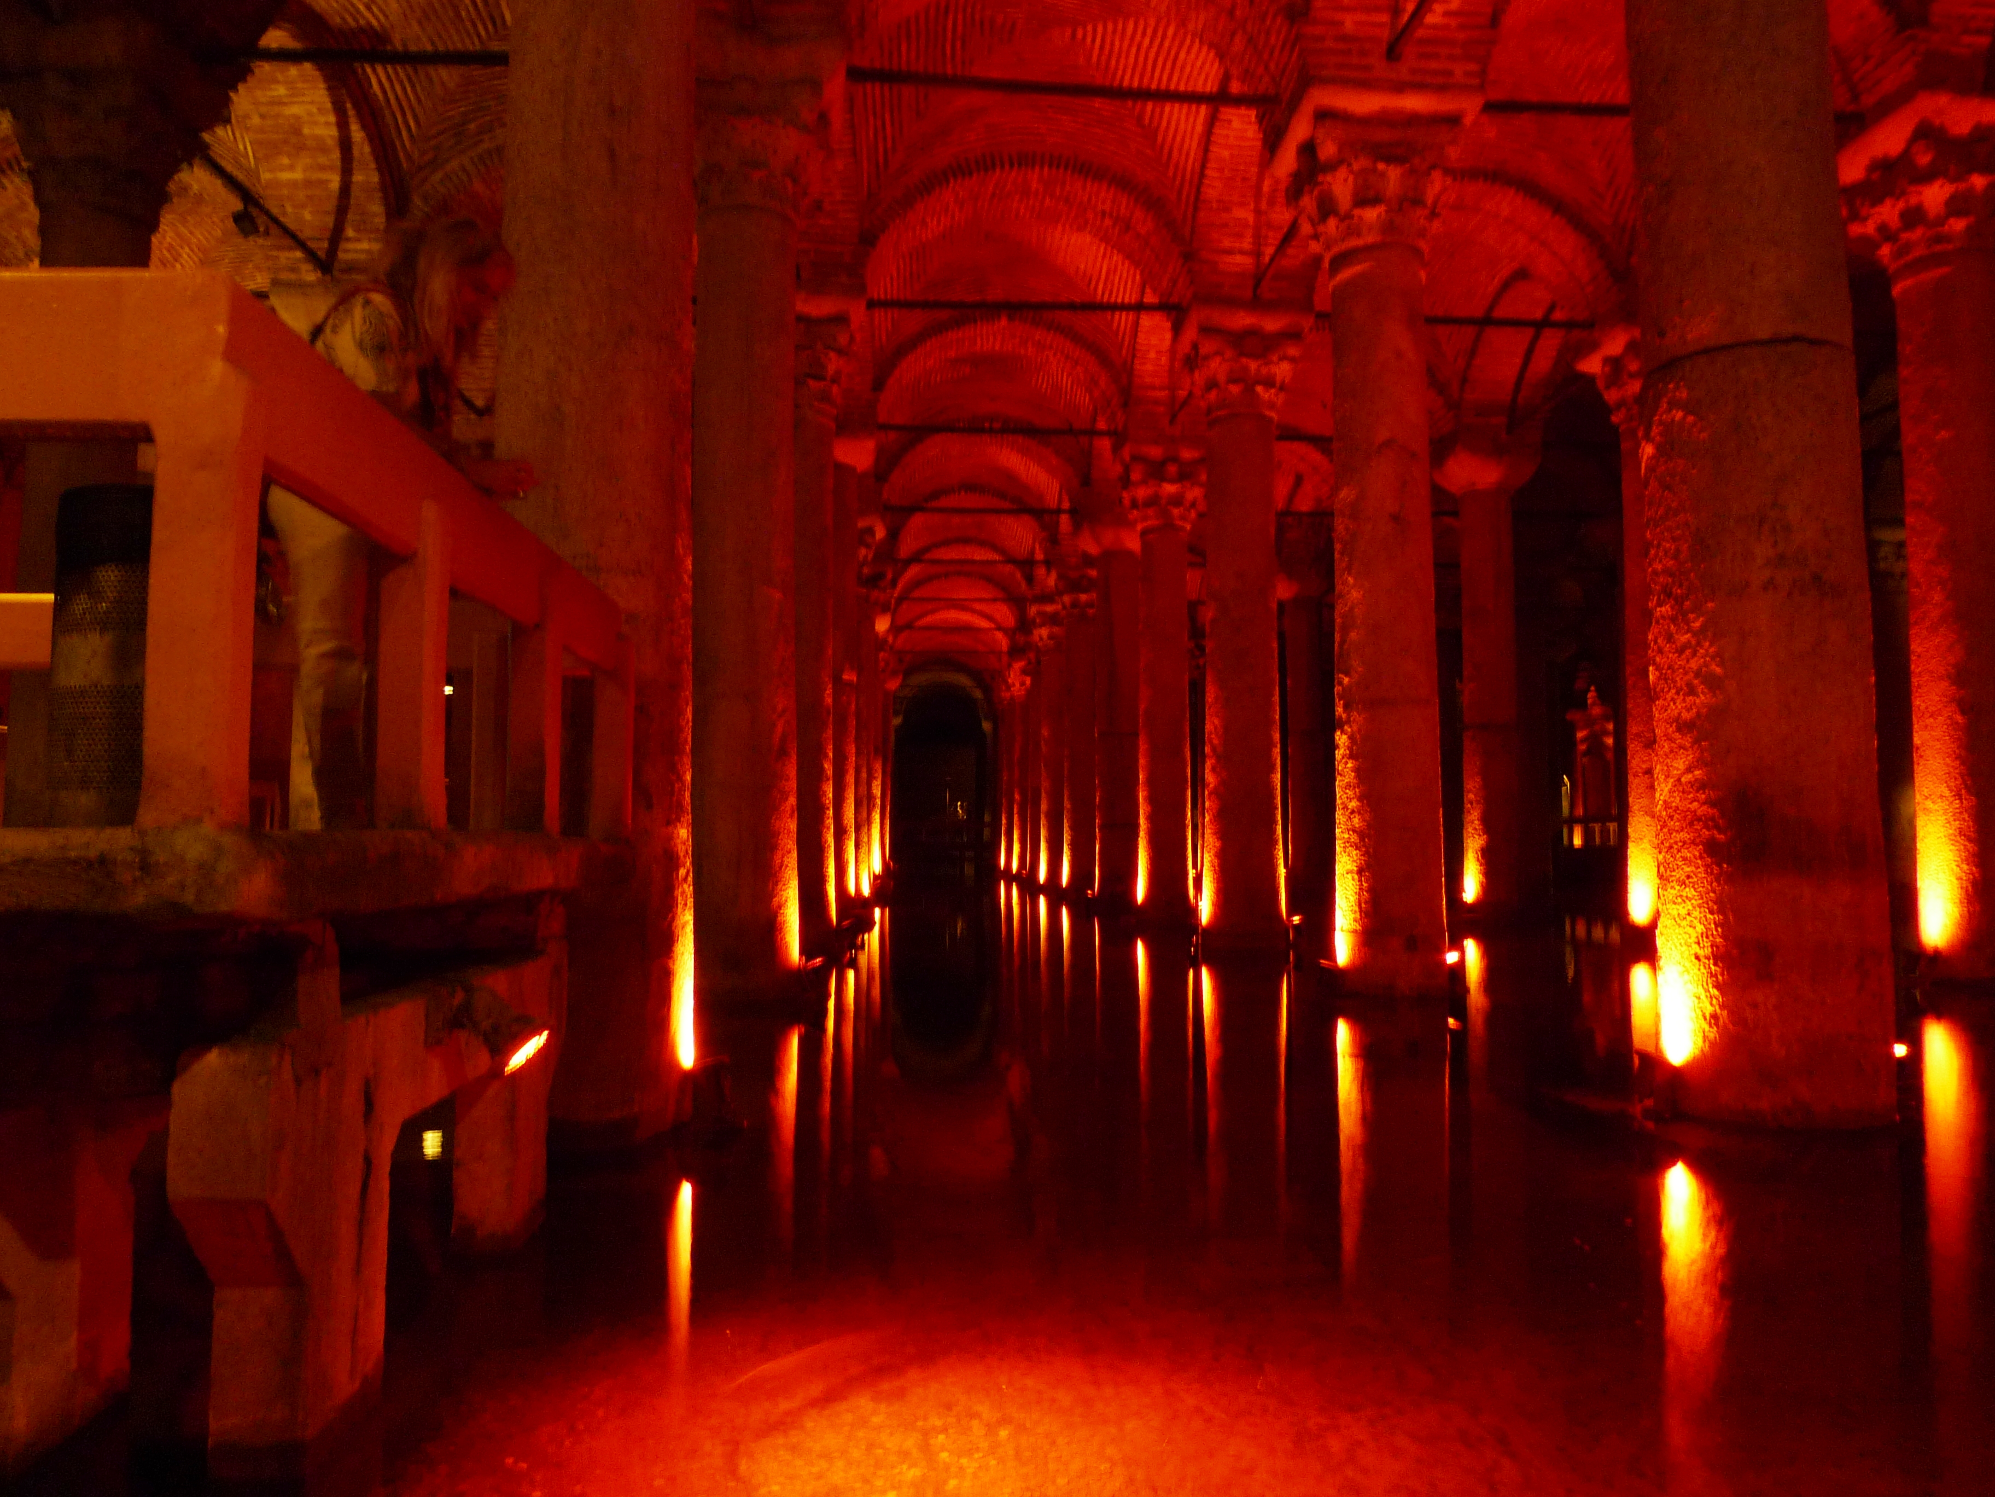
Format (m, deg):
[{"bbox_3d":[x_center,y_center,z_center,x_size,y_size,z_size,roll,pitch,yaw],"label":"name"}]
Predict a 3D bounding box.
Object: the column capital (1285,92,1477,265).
[{"bbox_3d":[3.075,-4.488,11.343,1.220,1.130,1.220,0,-4,-3],"label":"column capital"}]

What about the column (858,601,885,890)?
[{"bbox_3d":[-3.289,-0.057,34.537,1.080,7.120,1.080,0,-4,-3],"label":"column"}]

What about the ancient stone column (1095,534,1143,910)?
[{"bbox_3d":[2.214,-0.499,25.392,1.080,6.710,1.080,0,-4,-3],"label":"ancient stone column"}]

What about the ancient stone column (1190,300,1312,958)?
[{"bbox_3d":[2.778,-1.363,15.905,1.100,7.160,1.100,0,-4,-3],"label":"ancient stone column"}]

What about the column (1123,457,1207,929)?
[{"bbox_3d":[2.467,-0.955,20.648,1.080,6.990,1.080,0,-4,-3],"label":"column"}]

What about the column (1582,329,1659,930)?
[{"bbox_3d":[7.701,-1.286,16.163,1.100,6.980,1.100,0,-4,-3],"label":"column"}]

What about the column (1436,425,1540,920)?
[{"bbox_3d":[7.408,-1.135,20.925,1.060,7.320,1.060,0,-4,-3],"label":"column"}]

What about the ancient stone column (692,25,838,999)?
[{"bbox_3d":[-1.934,-1.738,10.785,1.250,7.290,1.250,0,-4,-3],"label":"ancient stone column"}]

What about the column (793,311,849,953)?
[{"bbox_3d":[-2.269,-1.266,15.523,1.150,6.990,1.150,0,-4,-3],"label":"column"}]

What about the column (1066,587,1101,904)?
[{"bbox_3d":[1.879,-0.102,30.135,1.080,6.550,1.080,0,-4,-3],"label":"column"}]

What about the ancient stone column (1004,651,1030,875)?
[{"bbox_3d":[0.981,0.527,44.407,1.080,7.210,1.080,0,-4,-3],"label":"ancient stone column"}]

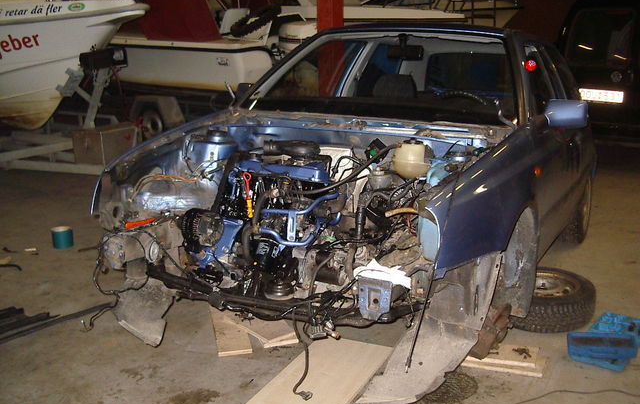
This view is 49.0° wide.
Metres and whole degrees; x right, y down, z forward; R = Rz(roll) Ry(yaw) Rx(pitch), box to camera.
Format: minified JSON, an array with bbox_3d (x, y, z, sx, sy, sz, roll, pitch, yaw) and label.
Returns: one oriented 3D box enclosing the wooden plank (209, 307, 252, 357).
[{"bbox_3d":[-0.453,0.635,3.567,0.155,0.024,0.600,-3,14,-11],"label":"wooden plank"}]

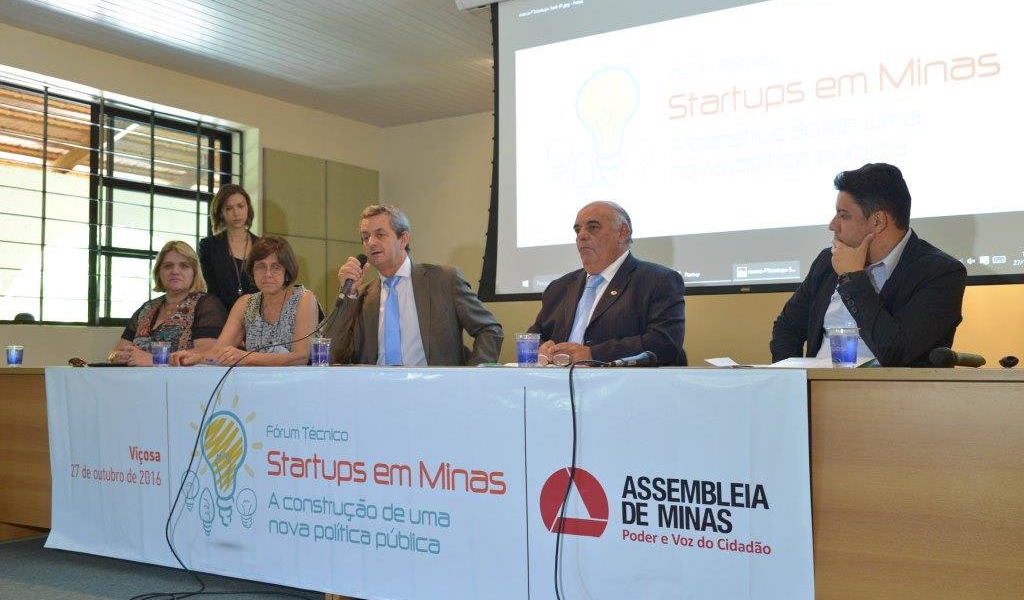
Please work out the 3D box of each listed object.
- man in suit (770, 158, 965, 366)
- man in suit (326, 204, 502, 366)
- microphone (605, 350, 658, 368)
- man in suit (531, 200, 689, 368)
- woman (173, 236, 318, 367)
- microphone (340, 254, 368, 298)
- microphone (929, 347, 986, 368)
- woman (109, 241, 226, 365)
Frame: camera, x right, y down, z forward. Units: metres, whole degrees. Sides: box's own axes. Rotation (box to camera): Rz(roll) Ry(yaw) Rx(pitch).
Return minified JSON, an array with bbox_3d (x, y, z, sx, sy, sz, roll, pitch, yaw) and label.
[{"bbox_3d":[0.969,0.268,2.735,0.600,1.342,0.750,-2,-4,26],"label":"man in suit"},{"bbox_3d":[-0.457,0.310,3.744,0.660,1.394,0.740,-2,-4,22],"label":"man in suit"},{"bbox_3d":[0.347,0.174,2.895,0.180,0.047,0.047,0,-3,-31],"label":"microphone"},{"bbox_3d":[0.271,0.307,3.332,0.580,1.344,0.760,-2,-4,30],"label":"man in suit"},{"bbox_3d":[-1.128,0.374,4.119,0.540,1.316,0.760,-1,-4,16],"label":"woman"},{"bbox_3d":[-0.603,-0.092,3.815,0.045,0.200,0.045,40,-26,-30],"label":"microphone"},{"bbox_3d":[1.081,0.141,2.416,0.050,0.050,0.170,3,-3,-38],"label":"microphone"},{"bbox_3d":[-1.626,0.384,4.434,0.530,1.340,0.740,-2,-4,24],"label":"woman"}]

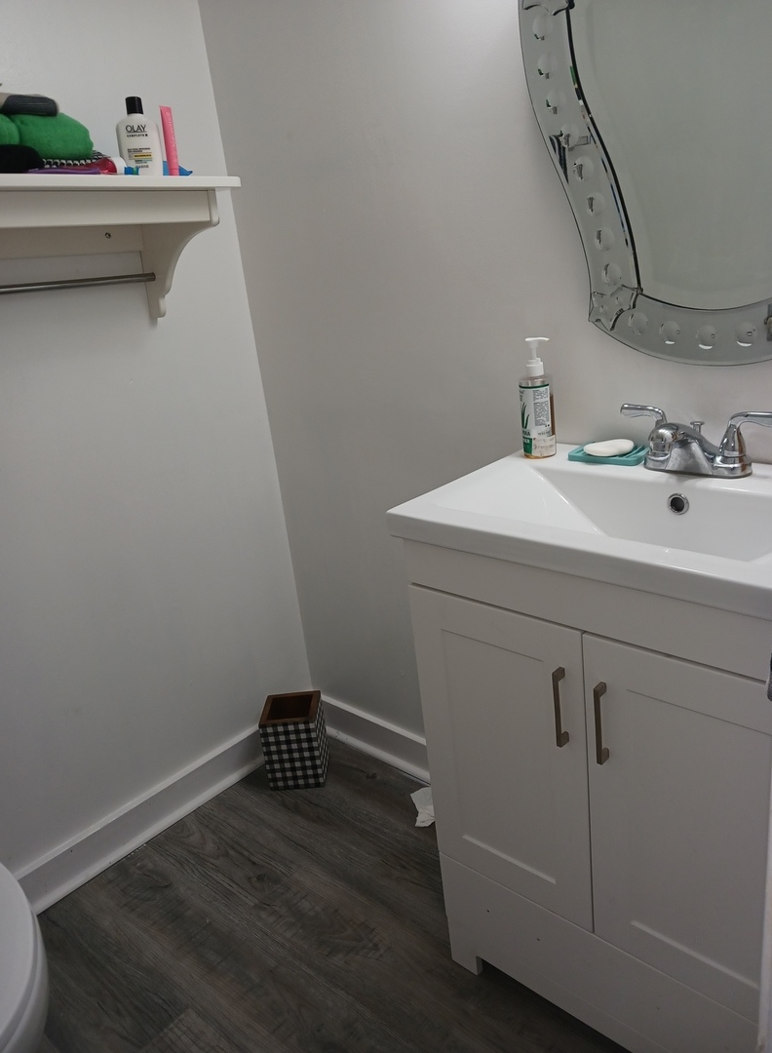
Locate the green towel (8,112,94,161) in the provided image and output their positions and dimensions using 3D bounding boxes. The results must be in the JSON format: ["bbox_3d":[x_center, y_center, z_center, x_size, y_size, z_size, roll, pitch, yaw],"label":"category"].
[{"bbox_3d":[-0.558,-0.652,1.369,0.135,0.080,0.120,12,25,42],"label":"green towel"}]

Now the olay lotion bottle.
[{"bbox_3d":[-0.432,-0.680,1.448,0.071,0.140,0.042,-9,19,-12],"label":"olay lotion bottle"}]

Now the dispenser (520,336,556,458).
[{"bbox_3d":[0.249,-0.214,1.359,0.054,0.196,0.053,-3,20,11],"label":"dispenser"}]

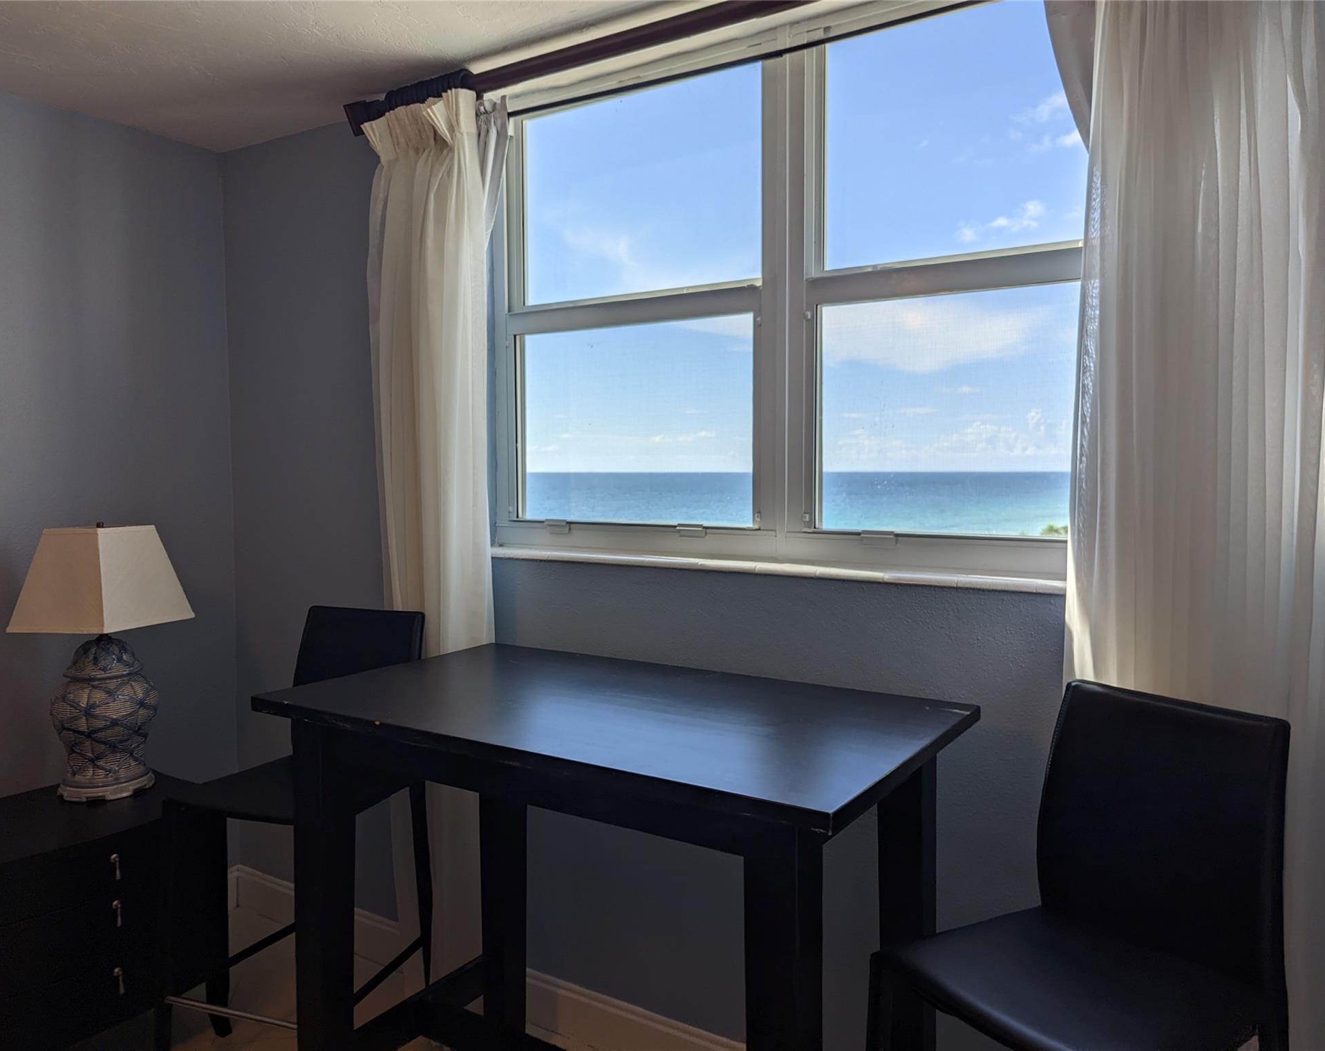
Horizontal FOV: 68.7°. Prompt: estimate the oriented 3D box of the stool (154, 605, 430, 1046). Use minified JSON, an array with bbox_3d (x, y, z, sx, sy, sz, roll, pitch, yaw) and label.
[{"bbox_3d":[-0.889,0.802,2.424,0.440,1.122,0.525,1,3,18],"label":"stool"}]

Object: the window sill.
[{"bbox_3d":[0.213,0.093,2.269,1.760,0.030,0.150,2,4,32],"label":"window sill"}]

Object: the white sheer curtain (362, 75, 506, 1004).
[{"bbox_3d":[-0.622,0.119,2.625,0.420,2.440,0.150,2,4,32],"label":"white sheer curtain"}]

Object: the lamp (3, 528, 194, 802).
[{"bbox_3d":[-1.541,0.363,2.681,0.302,0.740,0.335,1,3,13],"label":"lamp"}]

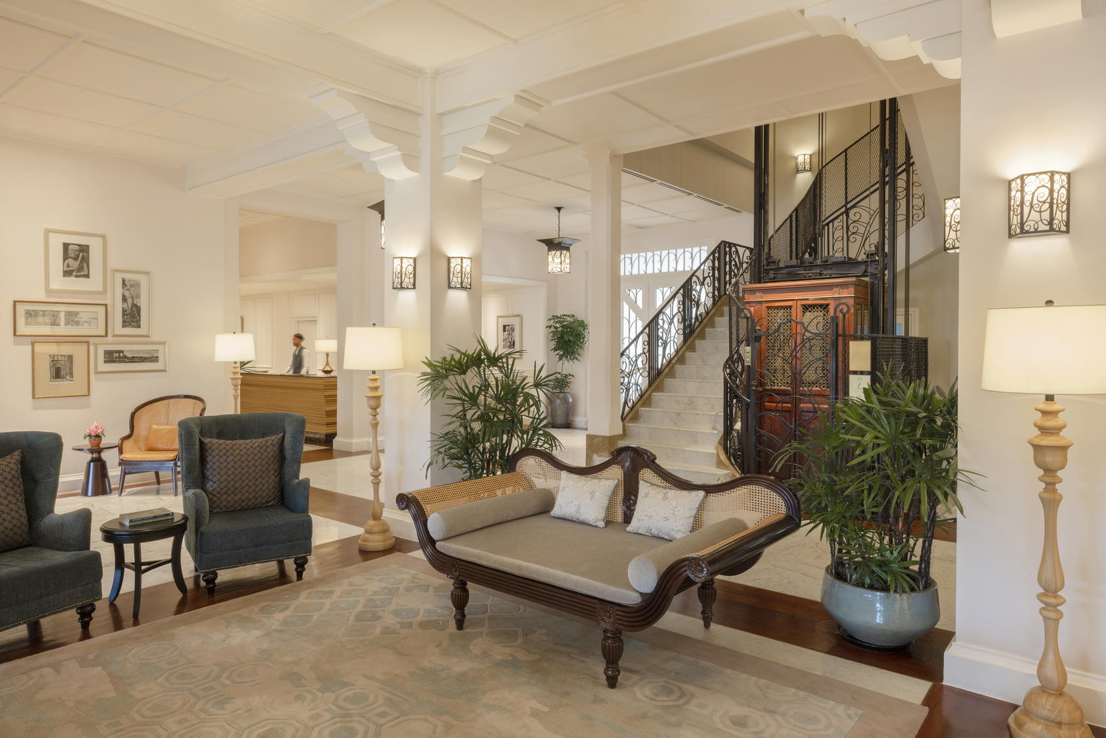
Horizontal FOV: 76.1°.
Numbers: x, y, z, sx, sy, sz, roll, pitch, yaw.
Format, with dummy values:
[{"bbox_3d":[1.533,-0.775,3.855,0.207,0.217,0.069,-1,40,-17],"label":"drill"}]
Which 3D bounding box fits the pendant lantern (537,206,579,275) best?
[{"bbox_3d":[0.087,-1.849,10.182,0.450,0.971,0.450,1,2,39],"label":"pendant lantern"}]

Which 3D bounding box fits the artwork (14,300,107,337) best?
[{"bbox_3d":[-5.020,-0.507,7.244,0.030,0.353,0.818,1,2,39],"label":"artwork"}]

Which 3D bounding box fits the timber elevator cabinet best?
[{"bbox_3d":[2.910,0.171,7.787,1.160,2.141,1.287,1,2,39],"label":"timber elevator cabinet"}]

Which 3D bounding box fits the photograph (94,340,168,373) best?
[{"bbox_3d":[-4.491,-0.122,7.562,0.030,0.329,0.714,1,2,39],"label":"photograph"}]

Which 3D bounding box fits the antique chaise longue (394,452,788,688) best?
[{"bbox_3d":[0.161,0.941,3.881,2.025,0.965,1.035,2,3,40],"label":"antique chaise longue"}]

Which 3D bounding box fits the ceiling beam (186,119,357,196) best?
[{"bbox_3d":[-2.775,-2.173,7.240,3.450,0.300,0.410,1,2,39],"label":"ceiling beam"}]

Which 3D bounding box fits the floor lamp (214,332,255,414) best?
[{"bbox_3d":[-3.664,0.404,8.116,0.426,1.632,0.426,0,1,0],"label":"floor lamp"}]

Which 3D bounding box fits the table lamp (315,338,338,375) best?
[{"bbox_3d":[-3.692,-0.217,11.573,0.410,0.610,0.410,-1,2,-18],"label":"table lamp"}]

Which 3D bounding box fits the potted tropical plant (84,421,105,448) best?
[{"bbox_3d":[-4.687,0.666,7.237,0.220,0.275,0.220,-1,2,-33],"label":"potted tropical plant"}]

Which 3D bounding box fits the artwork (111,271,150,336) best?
[{"bbox_3d":[-4.652,-0.717,7.801,0.030,0.733,0.396,2,3,40],"label":"artwork"}]

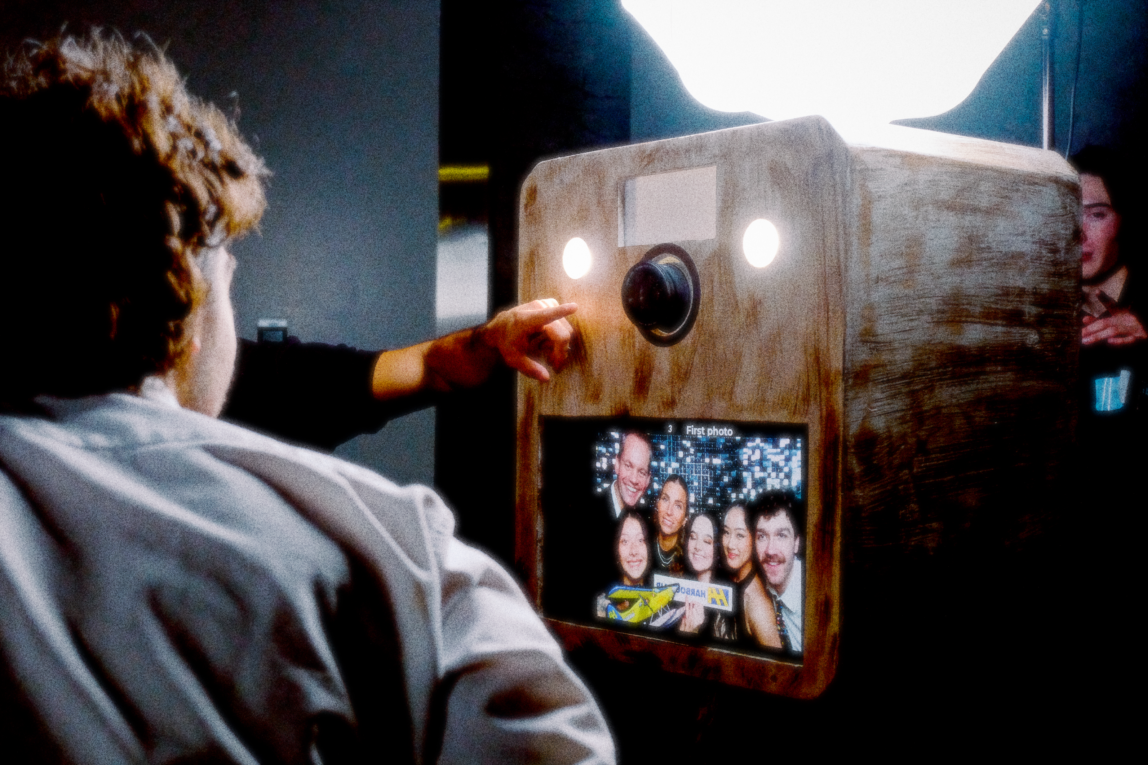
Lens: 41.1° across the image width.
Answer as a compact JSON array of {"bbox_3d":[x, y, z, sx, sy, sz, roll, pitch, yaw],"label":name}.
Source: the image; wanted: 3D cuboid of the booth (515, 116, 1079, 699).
[{"bbox_3d":[0.269,0.028,1.929,0.435,0.618,0.551,1,0,-40],"label":"booth"}]

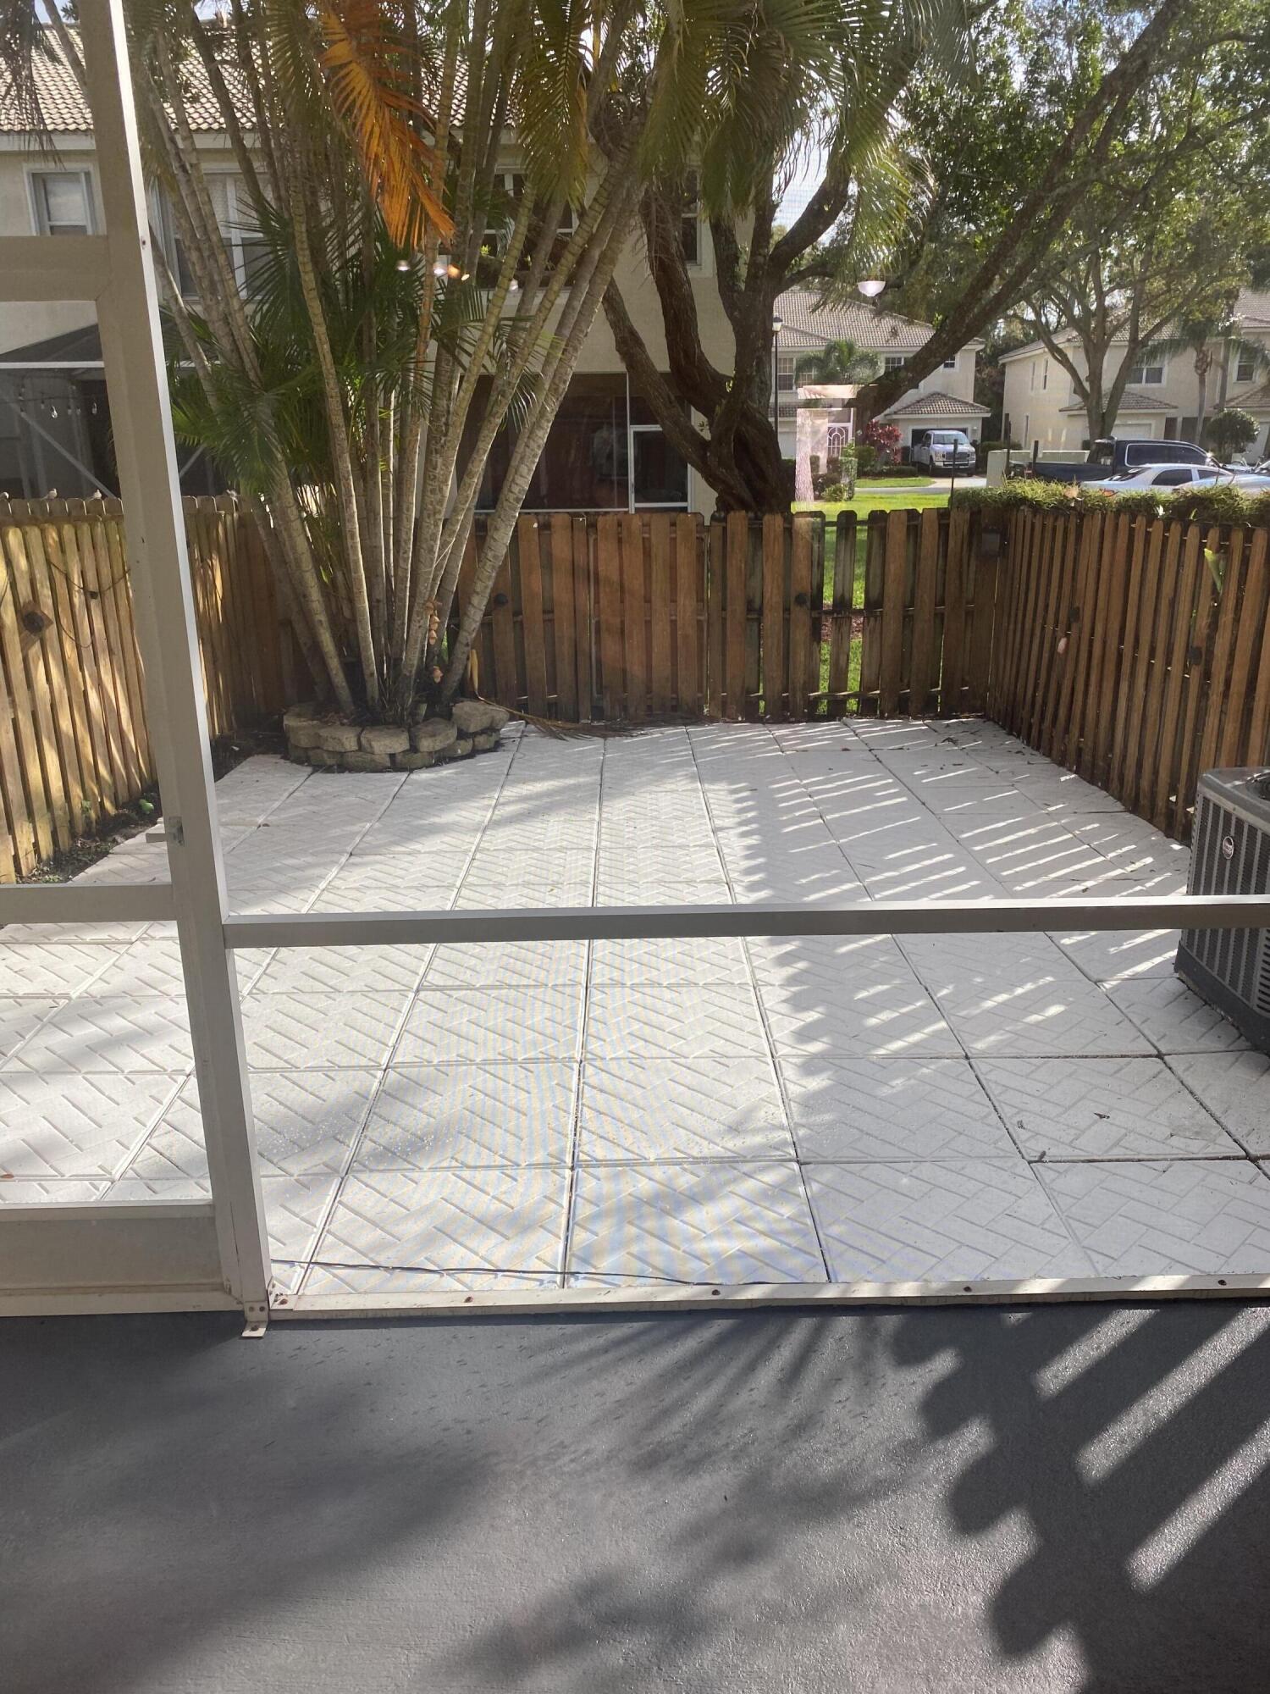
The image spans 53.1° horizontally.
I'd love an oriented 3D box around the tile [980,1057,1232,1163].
[{"bbox_3d":[1.340,0.764,3.681,0.600,0.045,0.600,-1,17,0],"label":"tile"}]

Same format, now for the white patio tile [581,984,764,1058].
[{"bbox_3d":[0.129,0.606,4.269,0.600,0.045,0.600,-1,17,0],"label":"white patio tile"}]

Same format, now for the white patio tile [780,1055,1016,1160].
[{"bbox_3d":[0.738,0.772,3.685,0.600,0.045,0.600,-1,17,0],"label":"white patio tile"}]

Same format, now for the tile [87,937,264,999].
[{"bbox_3d":[-1.714,0.479,4.834,0.600,0.042,0.600,-1,17,0],"label":"tile"}]

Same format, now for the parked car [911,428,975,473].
[{"bbox_3d":[14.281,-18.215,58.800,2.030,1.950,5.800,1,17,6],"label":"parked car"}]

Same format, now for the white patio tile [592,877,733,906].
[{"bbox_3d":[0.122,0.273,5.419,0.600,0.042,0.600,-1,17,0],"label":"white patio tile"}]

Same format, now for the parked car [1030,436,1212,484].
[{"bbox_3d":[12.550,-9.238,32.000,5.850,1.920,2.000,-1,17,0],"label":"parked car"}]

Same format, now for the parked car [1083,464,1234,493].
[{"bbox_3d":[12.400,-7.902,28.800,4.700,1.450,1.800,-1,17,0],"label":"parked car"}]

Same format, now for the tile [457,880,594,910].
[{"bbox_3d":[-0.476,0.284,5.417,0.600,0.042,0.600,-1,17,0],"label":"tile"}]

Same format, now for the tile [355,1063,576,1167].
[{"bbox_3d":[-0.472,0.795,3.701,0.600,0.042,0.600,-1,17,0],"label":"tile"}]

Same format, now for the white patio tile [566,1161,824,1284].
[{"bbox_3d":[0.139,0.956,3.104,0.600,0.045,0.600,-1,17,0],"label":"white patio tile"}]

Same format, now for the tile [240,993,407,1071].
[{"bbox_3d":[-1.083,0.631,4.248,0.600,0.045,0.600,-1,17,0],"label":"tile"}]

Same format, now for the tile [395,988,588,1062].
[{"bbox_3d":[-0.476,0.617,4.263,0.600,0.045,0.600,-1,17,0],"label":"tile"}]

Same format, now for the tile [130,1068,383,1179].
[{"bbox_3d":[-1.080,0.811,3.685,0.600,0.042,0.600,-1,17,0],"label":"tile"}]

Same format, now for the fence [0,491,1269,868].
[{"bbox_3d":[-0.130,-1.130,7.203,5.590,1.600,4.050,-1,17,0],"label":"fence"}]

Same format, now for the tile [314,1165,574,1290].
[{"bbox_3d":[-0.463,0.965,3.133,0.600,0.042,0.560,-1,17,0],"label":"tile"}]

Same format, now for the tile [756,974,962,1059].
[{"bbox_3d":[0.734,0.599,4.262,0.600,0.045,0.600,-1,17,0],"label":"tile"}]

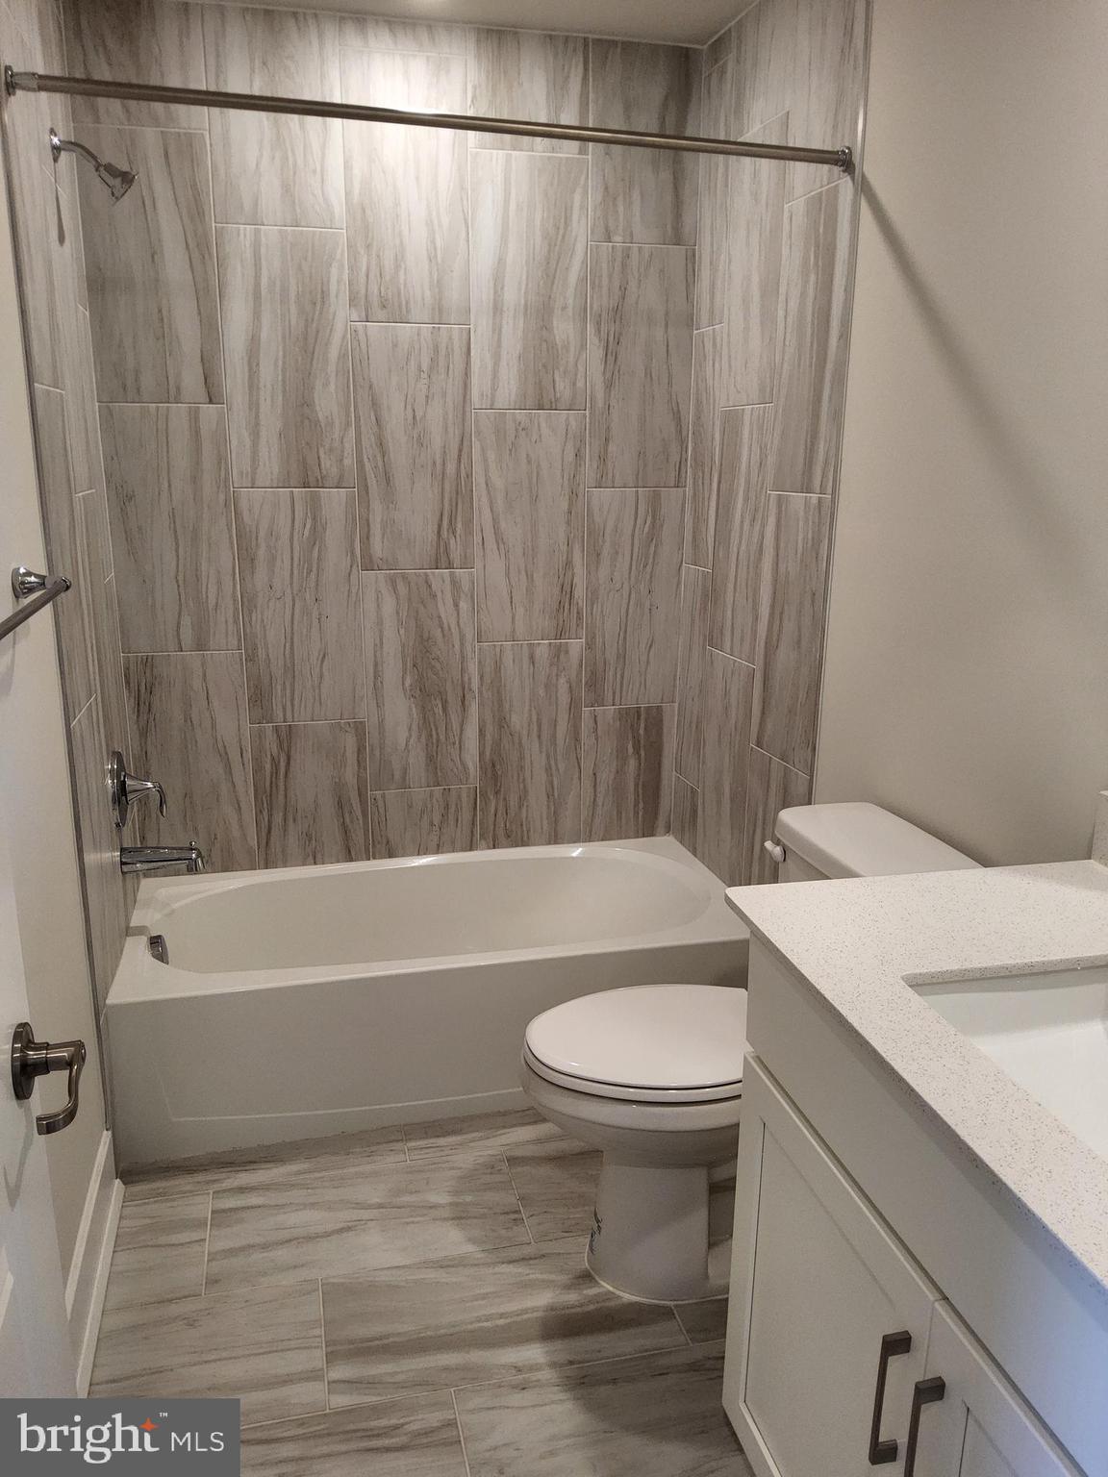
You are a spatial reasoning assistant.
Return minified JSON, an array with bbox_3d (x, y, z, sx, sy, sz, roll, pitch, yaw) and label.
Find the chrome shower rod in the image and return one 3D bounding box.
[{"bbox_3d":[-0.177,-1.113,1.927,1.506,0.050,0.050,-1,15,-11],"label":"chrome shower rod"}]

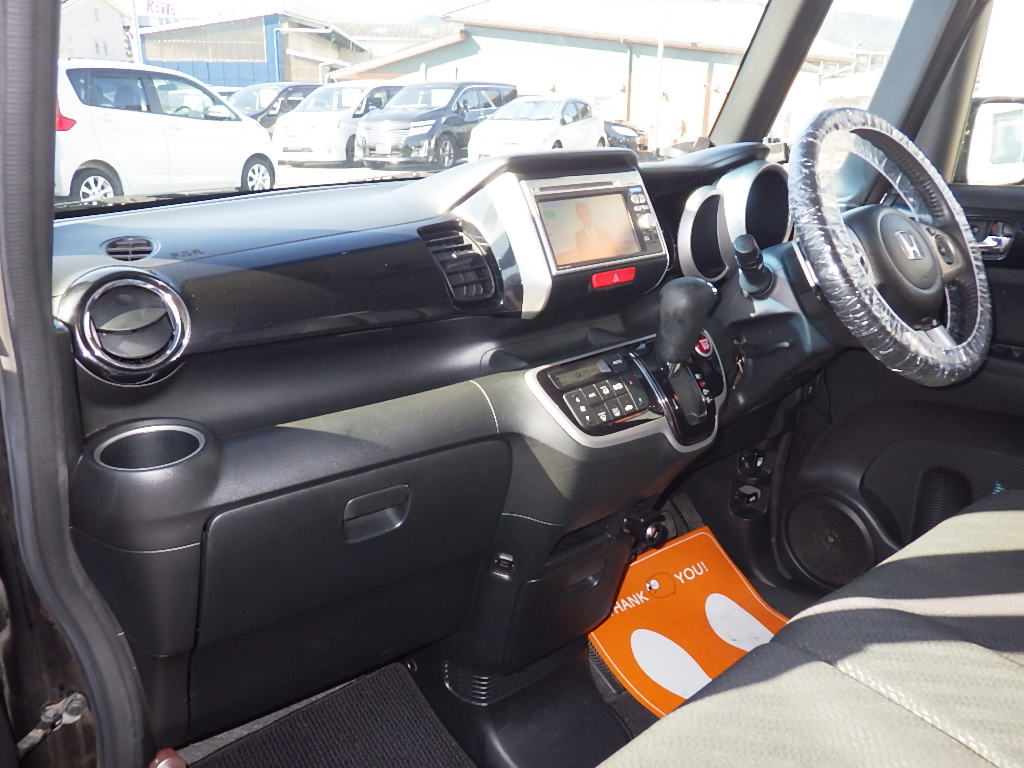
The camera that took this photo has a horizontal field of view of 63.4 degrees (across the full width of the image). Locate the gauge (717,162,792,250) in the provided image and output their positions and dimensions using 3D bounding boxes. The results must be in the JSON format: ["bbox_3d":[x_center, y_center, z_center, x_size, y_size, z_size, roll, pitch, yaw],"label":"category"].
[{"bbox_3d":[0.355,-0.253,1.206,0.125,0.125,0.070,-15,3,-36],"label":"gauge"}]

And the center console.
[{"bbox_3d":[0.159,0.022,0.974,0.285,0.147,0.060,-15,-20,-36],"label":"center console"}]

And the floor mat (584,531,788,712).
[{"bbox_3d":[0.371,0.453,1.420,0.370,0.045,0.430,-15,41,-36],"label":"floor mat"}]

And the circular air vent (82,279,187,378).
[{"bbox_3d":[-0.334,-0.048,0.725,0.093,0.093,0.045,-15,3,-36],"label":"circular air vent"}]

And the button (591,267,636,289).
[{"bbox_3d":[0.112,-0.118,0.927,0.066,0.020,0.014,-15,-2,-36],"label":"button"}]

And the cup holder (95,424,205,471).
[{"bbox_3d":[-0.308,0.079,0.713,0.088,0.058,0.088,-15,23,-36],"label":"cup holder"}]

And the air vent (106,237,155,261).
[{"bbox_3d":[-0.350,-0.120,0.760,0.051,0.015,0.051,-15,40,-36],"label":"air vent"}]

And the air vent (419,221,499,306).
[{"bbox_3d":[-0.063,-0.127,0.914,0.080,0.098,0.035,-15,-13,-36],"label":"air vent"}]

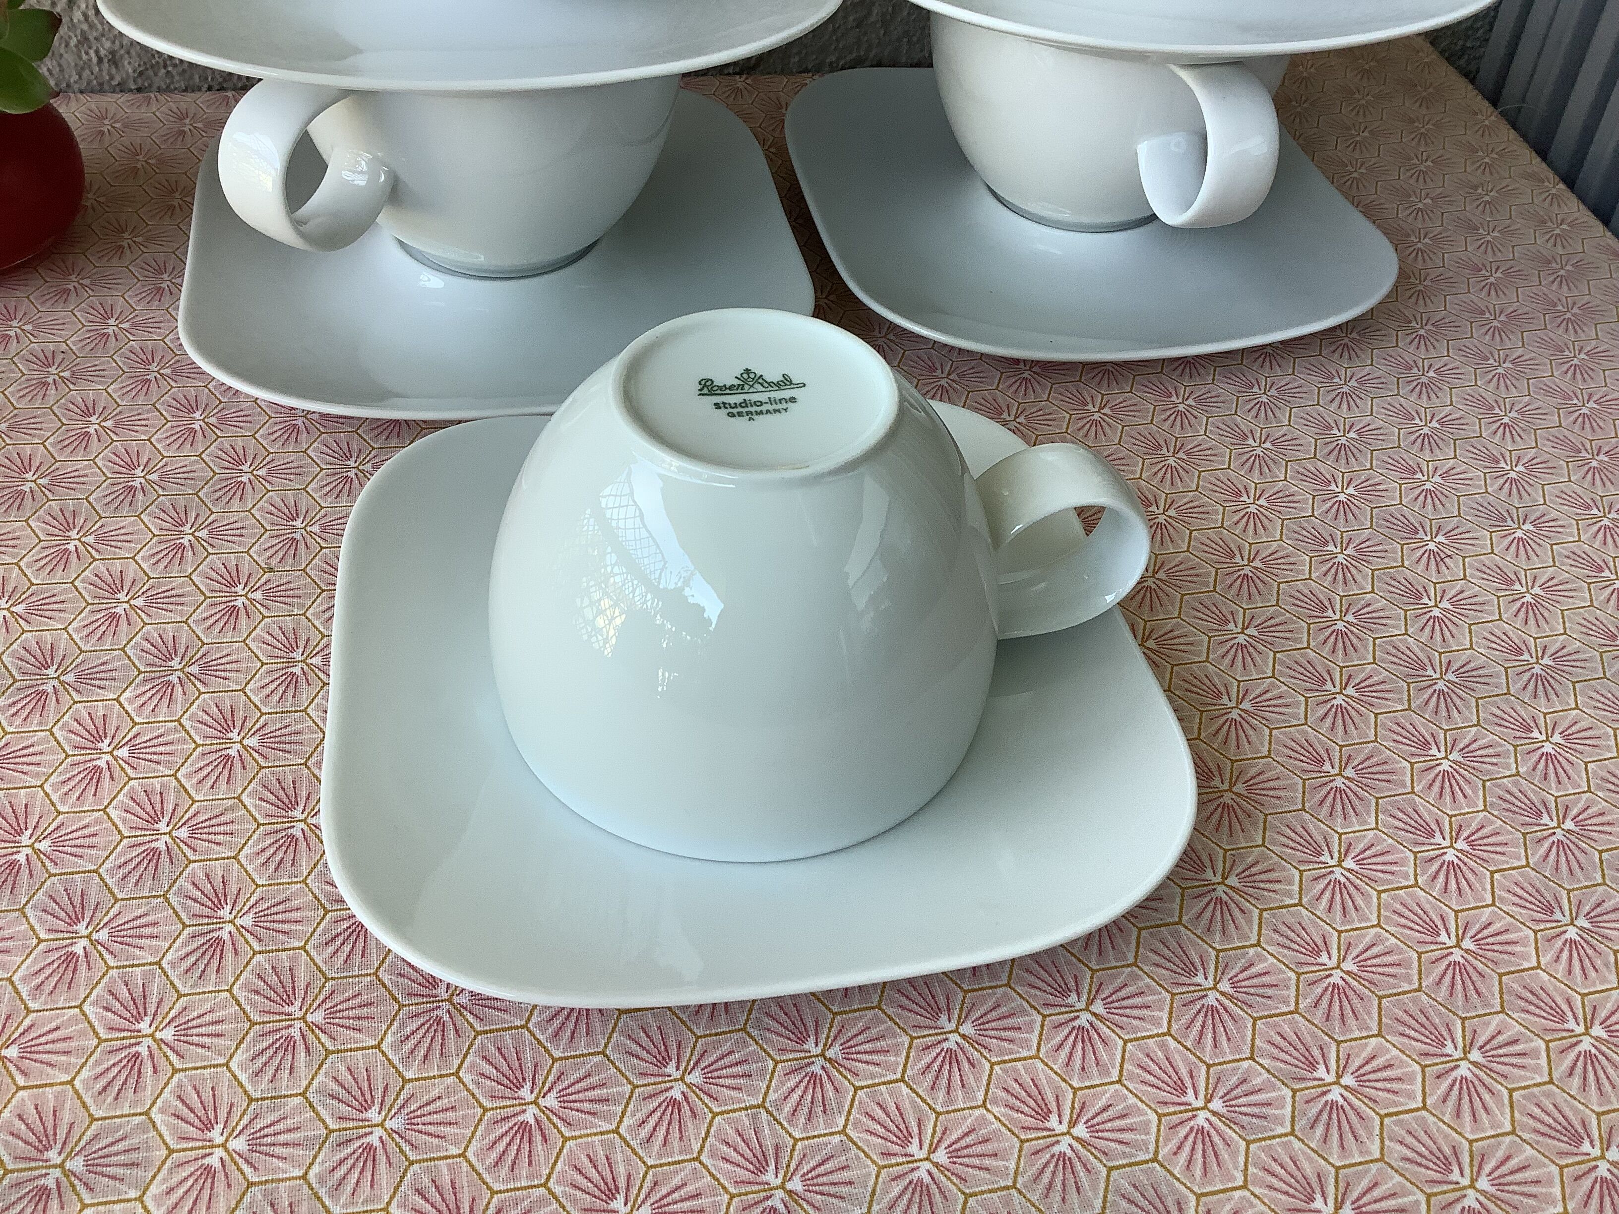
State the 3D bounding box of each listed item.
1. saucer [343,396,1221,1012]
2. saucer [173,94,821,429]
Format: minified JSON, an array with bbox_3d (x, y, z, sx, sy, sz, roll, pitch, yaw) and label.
[{"bbox_3d":[-0.012,0.010,0.267,0.145,0.018,0.145,-5,45,-9],"label":"saucer"},{"bbox_3d":[-0.077,-0.088,0.362,0.145,0.018,0.145,-6,45,-11],"label":"saucer"}]

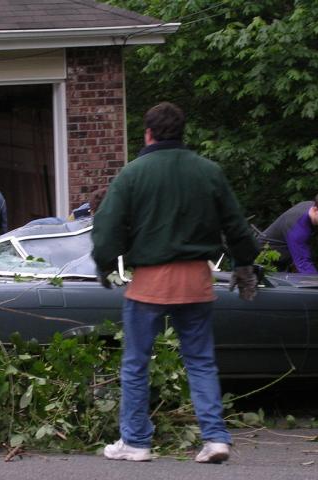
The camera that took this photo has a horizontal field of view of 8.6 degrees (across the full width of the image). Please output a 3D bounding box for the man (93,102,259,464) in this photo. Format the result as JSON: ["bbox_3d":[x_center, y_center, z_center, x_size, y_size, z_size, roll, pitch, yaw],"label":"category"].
[{"bbox_3d":[0.090,0.210,10.500,0.760,1.770,0.450,-2,2,-16],"label":"man"}]

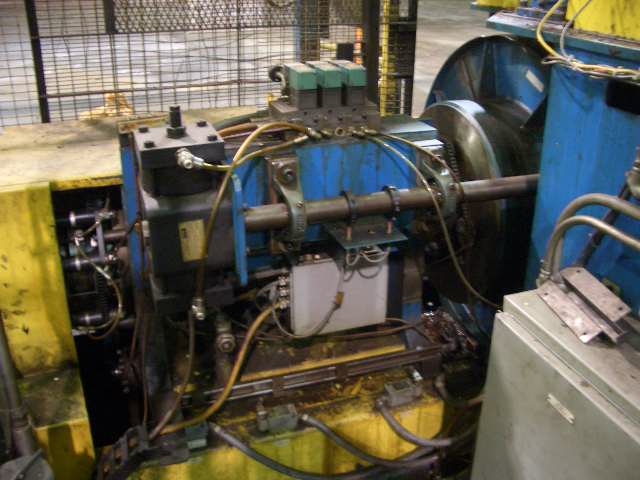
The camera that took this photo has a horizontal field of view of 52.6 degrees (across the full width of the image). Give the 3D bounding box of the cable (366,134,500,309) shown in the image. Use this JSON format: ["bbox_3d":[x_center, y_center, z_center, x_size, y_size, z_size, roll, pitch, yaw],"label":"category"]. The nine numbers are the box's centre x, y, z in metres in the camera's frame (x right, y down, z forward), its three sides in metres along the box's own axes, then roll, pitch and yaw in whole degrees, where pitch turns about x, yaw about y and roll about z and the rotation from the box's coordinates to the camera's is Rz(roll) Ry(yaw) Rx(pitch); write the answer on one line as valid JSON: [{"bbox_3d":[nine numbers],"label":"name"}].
[{"bbox_3d":[0.398,-0.030,2.122,0.501,0.656,0.177,-8,25,-18],"label":"cable"}]

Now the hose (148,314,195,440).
[{"bbox_3d":[-0.417,0.381,1.826,0.176,0.322,0.136,-8,25,-18],"label":"hose"}]

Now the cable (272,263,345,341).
[{"bbox_3d":[-0.048,0.179,2.091,0.223,0.256,0.132,-8,25,-18],"label":"cable"}]

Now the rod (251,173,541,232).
[{"bbox_3d":[0.258,-0.121,2.005,0.998,0.064,0.064,-8,25,-18],"label":"rod"}]

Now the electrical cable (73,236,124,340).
[{"bbox_3d":[-0.674,0.151,1.922,0.164,0.348,0.112,-8,25,-18],"label":"electrical cable"}]

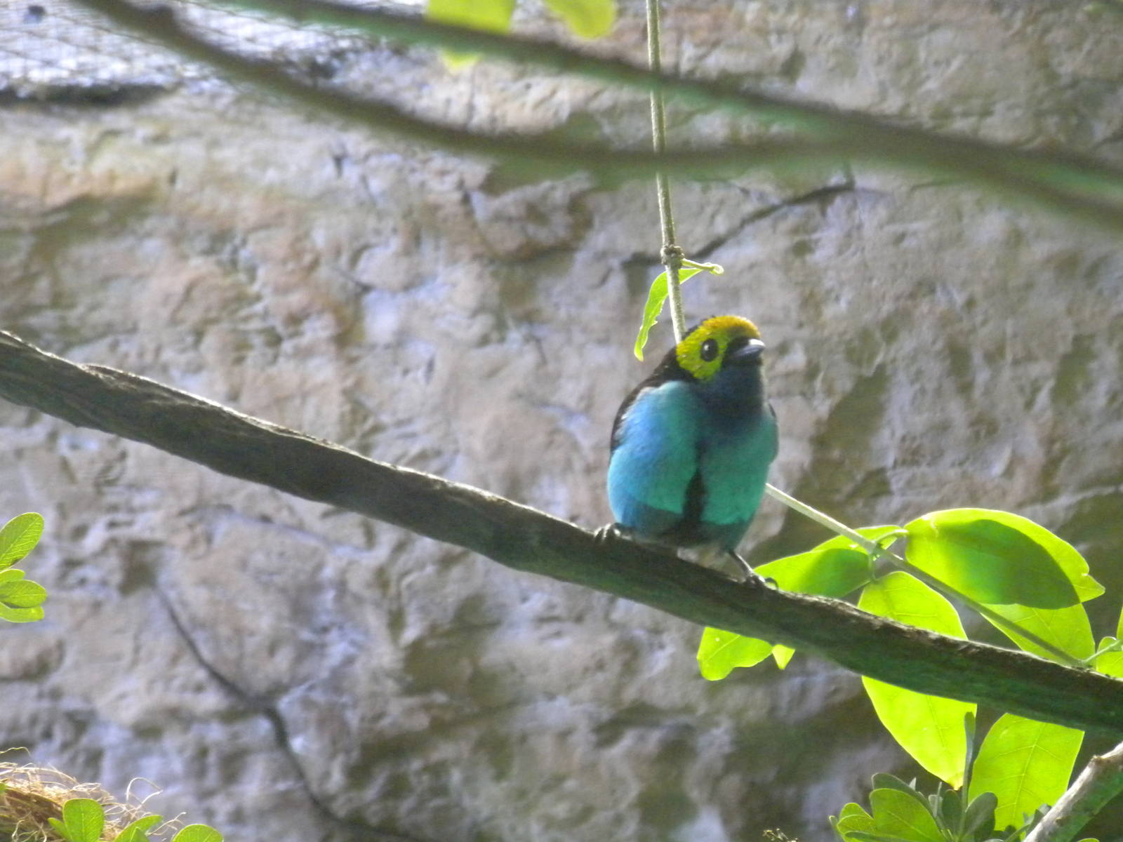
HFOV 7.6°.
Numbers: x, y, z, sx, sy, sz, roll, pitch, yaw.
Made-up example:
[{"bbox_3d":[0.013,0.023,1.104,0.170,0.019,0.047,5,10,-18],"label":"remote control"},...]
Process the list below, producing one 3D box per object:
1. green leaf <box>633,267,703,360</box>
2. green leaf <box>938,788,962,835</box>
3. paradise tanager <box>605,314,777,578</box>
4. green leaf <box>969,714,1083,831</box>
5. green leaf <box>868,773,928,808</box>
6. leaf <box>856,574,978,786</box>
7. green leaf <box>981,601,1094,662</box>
[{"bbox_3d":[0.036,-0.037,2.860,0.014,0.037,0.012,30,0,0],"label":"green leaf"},{"bbox_3d":[0.132,0.132,2.850,0.009,0.018,0.007,6,0,0],"label":"green leaf"},{"bbox_3d":[0.044,0.010,2.830,0.057,0.090,0.080,1,-4,-19],"label":"paradise tanager"},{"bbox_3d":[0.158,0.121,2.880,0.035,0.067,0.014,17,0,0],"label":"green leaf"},{"bbox_3d":[0.116,0.127,2.850,0.030,0.013,0.010,41,0,0],"label":"green leaf"},{"bbox_3d":[0.121,0.088,2.880,0.039,0.077,0.016,-20,0,0],"label":"leaf"},{"bbox_3d":[0.160,0.063,2.880,0.034,0.060,0.016,-37,0,0],"label":"green leaf"}]

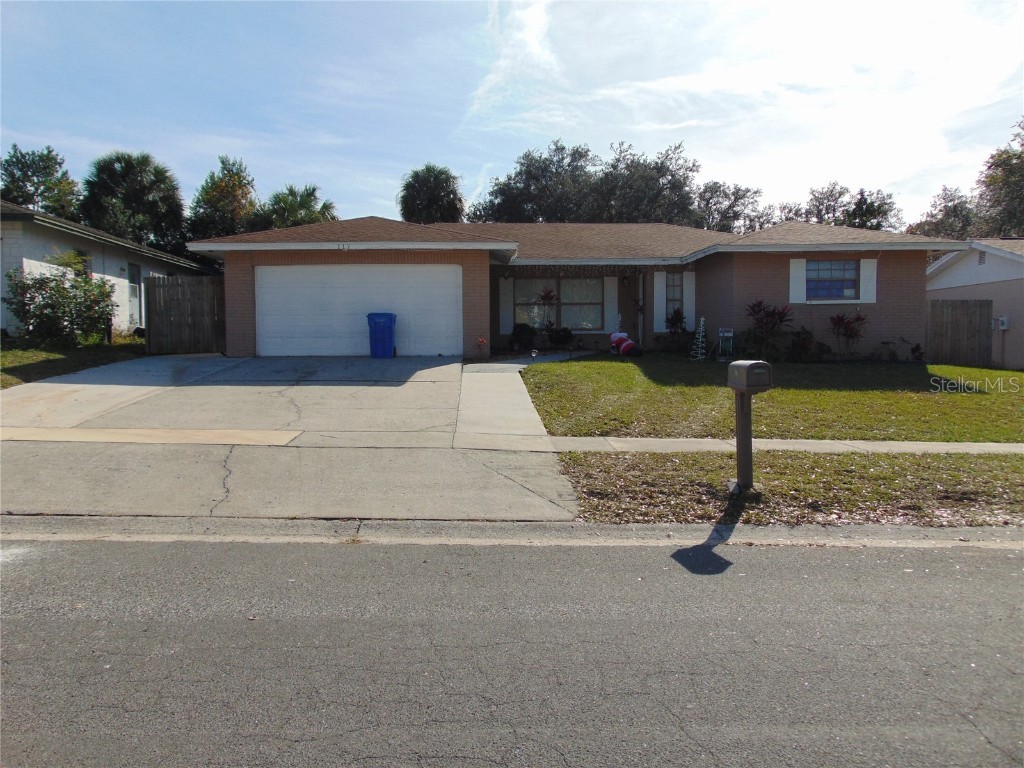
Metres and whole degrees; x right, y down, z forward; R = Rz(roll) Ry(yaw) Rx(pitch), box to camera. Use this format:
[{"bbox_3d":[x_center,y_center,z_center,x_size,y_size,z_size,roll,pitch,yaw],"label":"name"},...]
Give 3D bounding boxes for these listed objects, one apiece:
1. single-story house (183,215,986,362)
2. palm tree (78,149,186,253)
[{"bbox_3d":[1.431,-3.238,23.985,18.200,4.470,13.800,-1,3,-3],"label":"single-story house"},{"bbox_3d":[-15.175,-5.282,29.883,4.148,8.014,4.148,-1,3,-3],"label":"palm tree"}]

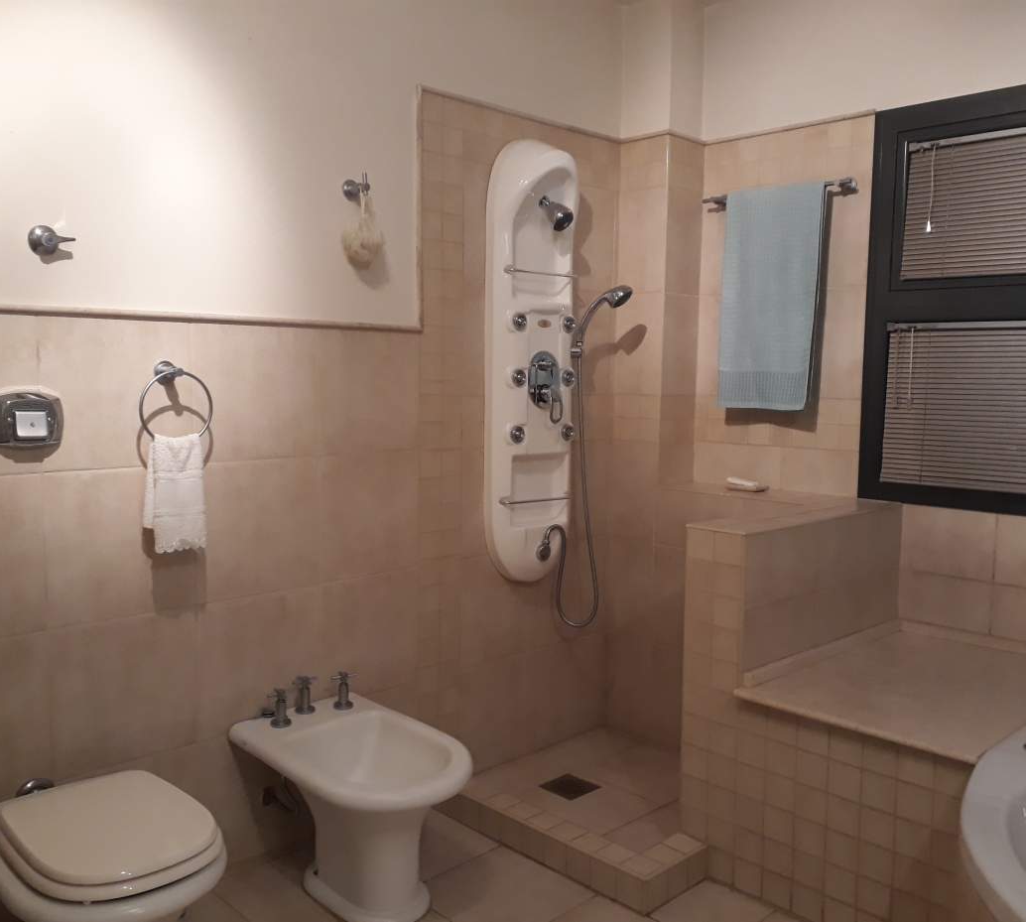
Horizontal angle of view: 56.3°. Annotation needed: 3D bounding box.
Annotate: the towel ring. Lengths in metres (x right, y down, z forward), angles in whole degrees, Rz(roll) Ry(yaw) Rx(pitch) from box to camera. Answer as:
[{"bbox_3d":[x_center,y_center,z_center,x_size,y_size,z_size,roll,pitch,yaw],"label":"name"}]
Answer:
[{"bbox_3d":[-0.750,-0.127,2.103,0.168,0.190,0.080,-5,7,-44],"label":"towel ring"}]

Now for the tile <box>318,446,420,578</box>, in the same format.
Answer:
[{"bbox_3d":[-0.382,0.140,2.557,0.329,0.325,0.012,-5,7,-44],"label":"tile"}]

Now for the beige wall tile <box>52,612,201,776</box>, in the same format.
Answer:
[{"bbox_3d":[-0.855,0.507,2.130,0.332,0.332,0.012,-5,7,-44],"label":"beige wall tile"}]

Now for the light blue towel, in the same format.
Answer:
[{"bbox_3d":[0.789,-0.504,2.969,0.060,0.680,0.345,-5,7,-45],"label":"light blue towel"}]

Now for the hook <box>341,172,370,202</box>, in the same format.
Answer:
[{"bbox_3d":[-0.395,-0.708,2.473,0.053,0.068,0.068,-4,7,-44],"label":"hook"}]

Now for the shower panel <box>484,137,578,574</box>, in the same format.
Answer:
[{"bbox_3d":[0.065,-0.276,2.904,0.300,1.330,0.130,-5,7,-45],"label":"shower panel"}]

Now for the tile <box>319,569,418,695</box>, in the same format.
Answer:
[{"bbox_3d":[-0.400,0.482,2.649,0.332,0.332,0.011,-4,7,-44],"label":"tile"}]

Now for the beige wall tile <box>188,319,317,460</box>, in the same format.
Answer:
[{"bbox_3d":[-0.618,-0.166,2.323,0.330,0.328,0.010,-5,7,-45],"label":"beige wall tile"}]

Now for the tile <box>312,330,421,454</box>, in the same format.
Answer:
[{"bbox_3d":[-0.390,-0.185,2.587,0.332,0.328,0.011,-4,7,-44],"label":"tile"}]

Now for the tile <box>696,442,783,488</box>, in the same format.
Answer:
[{"bbox_3d":[0.725,0.013,3.123,0.012,0.137,0.317,-5,7,-44],"label":"tile"}]

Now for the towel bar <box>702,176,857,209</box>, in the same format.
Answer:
[{"bbox_3d":[0.800,-0.816,2.912,0.080,0.045,0.505,-5,7,-44],"label":"towel bar"}]

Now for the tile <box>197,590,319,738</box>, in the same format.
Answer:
[{"bbox_3d":[-0.641,0.500,2.420,0.332,0.332,0.011,-4,7,-44],"label":"tile"}]

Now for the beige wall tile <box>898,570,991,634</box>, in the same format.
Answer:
[{"bbox_3d":[1.198,0.392,2.668,0.012,0.143,0.255,-5,7,-44],"label":"beige wall tile"}]

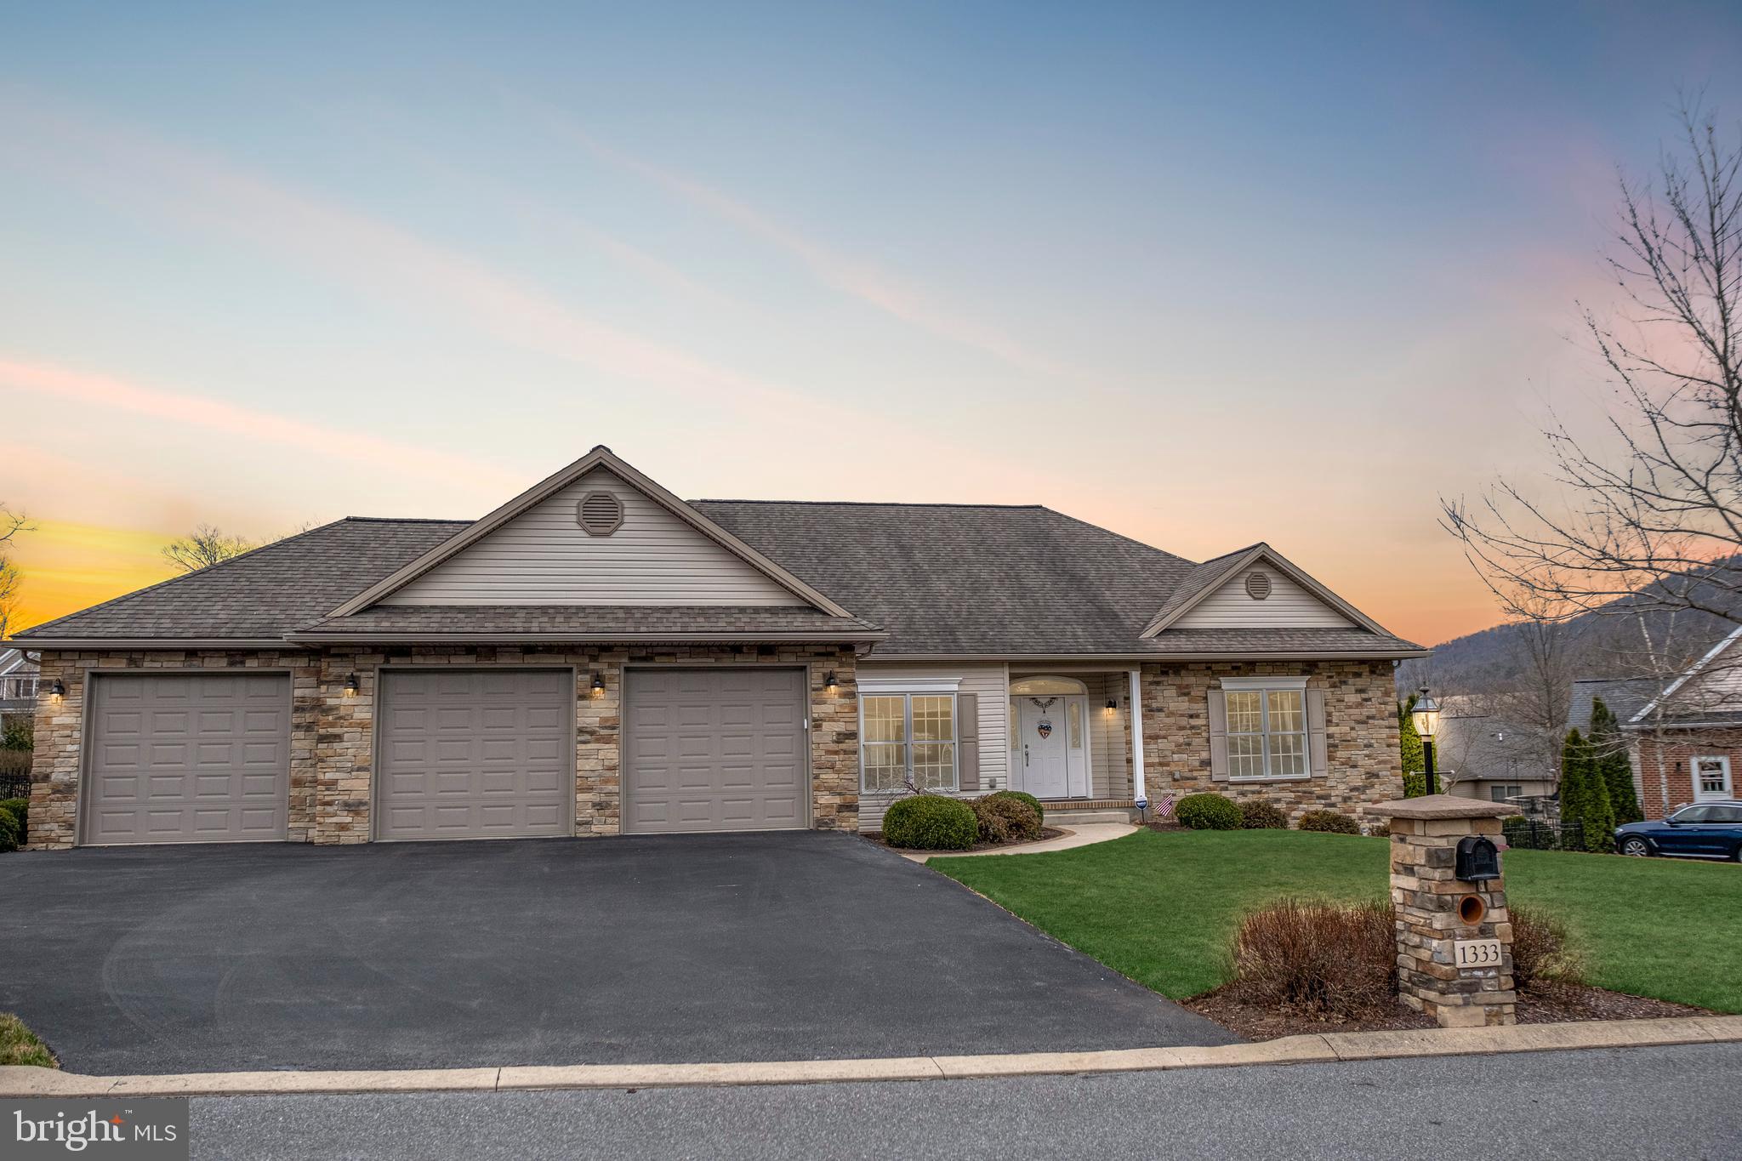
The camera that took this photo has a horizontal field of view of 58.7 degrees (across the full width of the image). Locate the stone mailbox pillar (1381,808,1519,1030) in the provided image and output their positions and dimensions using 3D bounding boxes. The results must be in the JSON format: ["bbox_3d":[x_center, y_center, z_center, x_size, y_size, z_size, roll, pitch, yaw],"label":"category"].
[{"bbox_3d":[3.901,2.198,10.437,0.710,1.470,0.750,0,-8,-8],"label":"stone mailbox pillar"}]

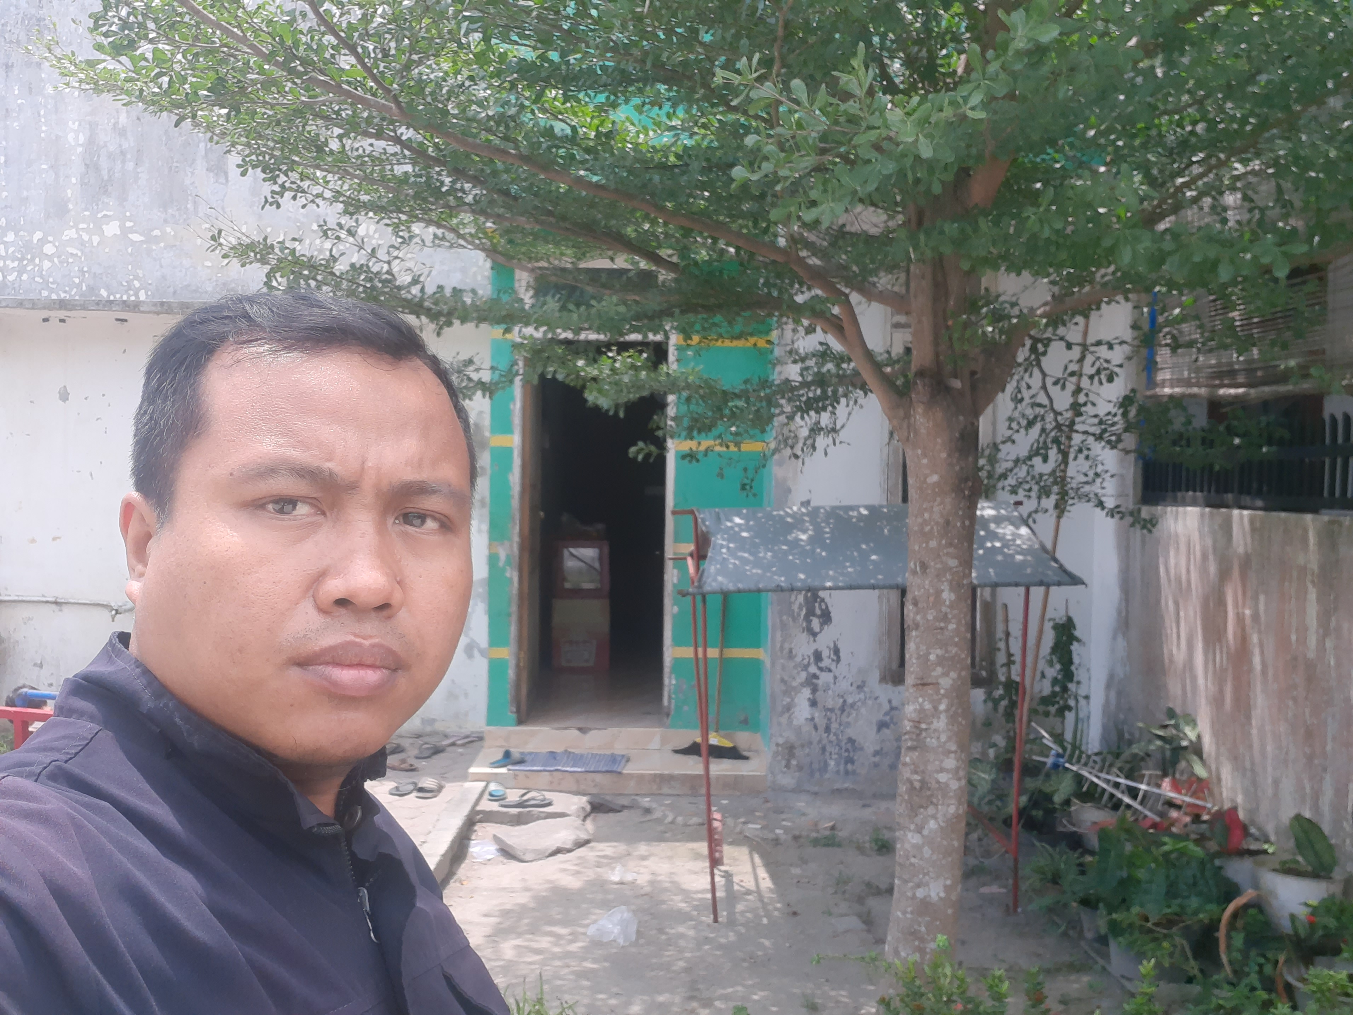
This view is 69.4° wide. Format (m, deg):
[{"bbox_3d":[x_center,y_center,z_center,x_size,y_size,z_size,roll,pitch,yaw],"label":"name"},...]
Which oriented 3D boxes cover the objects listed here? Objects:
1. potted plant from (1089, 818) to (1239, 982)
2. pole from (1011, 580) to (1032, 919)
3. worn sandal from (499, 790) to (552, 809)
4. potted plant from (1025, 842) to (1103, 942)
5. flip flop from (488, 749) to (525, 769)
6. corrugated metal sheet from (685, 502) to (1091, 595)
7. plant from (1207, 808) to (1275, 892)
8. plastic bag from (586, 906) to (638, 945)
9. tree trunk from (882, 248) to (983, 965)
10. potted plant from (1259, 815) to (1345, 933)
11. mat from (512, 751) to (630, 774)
[{"bbox_3d":[1.668,1.310,3.369,0.460,0.490,0.440,1,3,-3],"label":"potted plant"},{"bbox_3d":[1.285,0.903,3.642,0.027,1.250,0.027,1,3,-3],"label":"pole"},{"bbox_3d":[-0.707,1.358,4.592,0.255,0.070,0.100,1,3,-10],"label":"worn sandal"},{"bbox_3d":[1.417,1.379,3.582,0.270,0.313,0.270,1,3,-3],"label":"potted plant"},{"bbox_3d":[-0.842,1.255,4.936,0.220,0.075,0.095,-1,4,-38],"label":"flip flop"},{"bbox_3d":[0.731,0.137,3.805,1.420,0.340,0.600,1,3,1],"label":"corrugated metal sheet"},{"bbox_3d":[2.255,1.363,3.902,0.260,0.348,0.260,1,3,-3],"label":"plant"},{"bbox_3d":[-0.223,1.461,3.458,0.175,0.085,0.160,1,3,-3],"label":"plastic bag"},{"bbox_3d":[0.879,0.350,3.333,0.260,2.370,0.260,1,3,-3],"label":"tree trunk"},{"bbox_3d":[2.275,1.338,3.601,0.285,0.436,0.280,1,3,-3],"label":"potted plant"},{"bbox_3d":[-0.544,1.289,4.972,0.570,0.016,0.300,1,3,-1],"label":"mat"}]

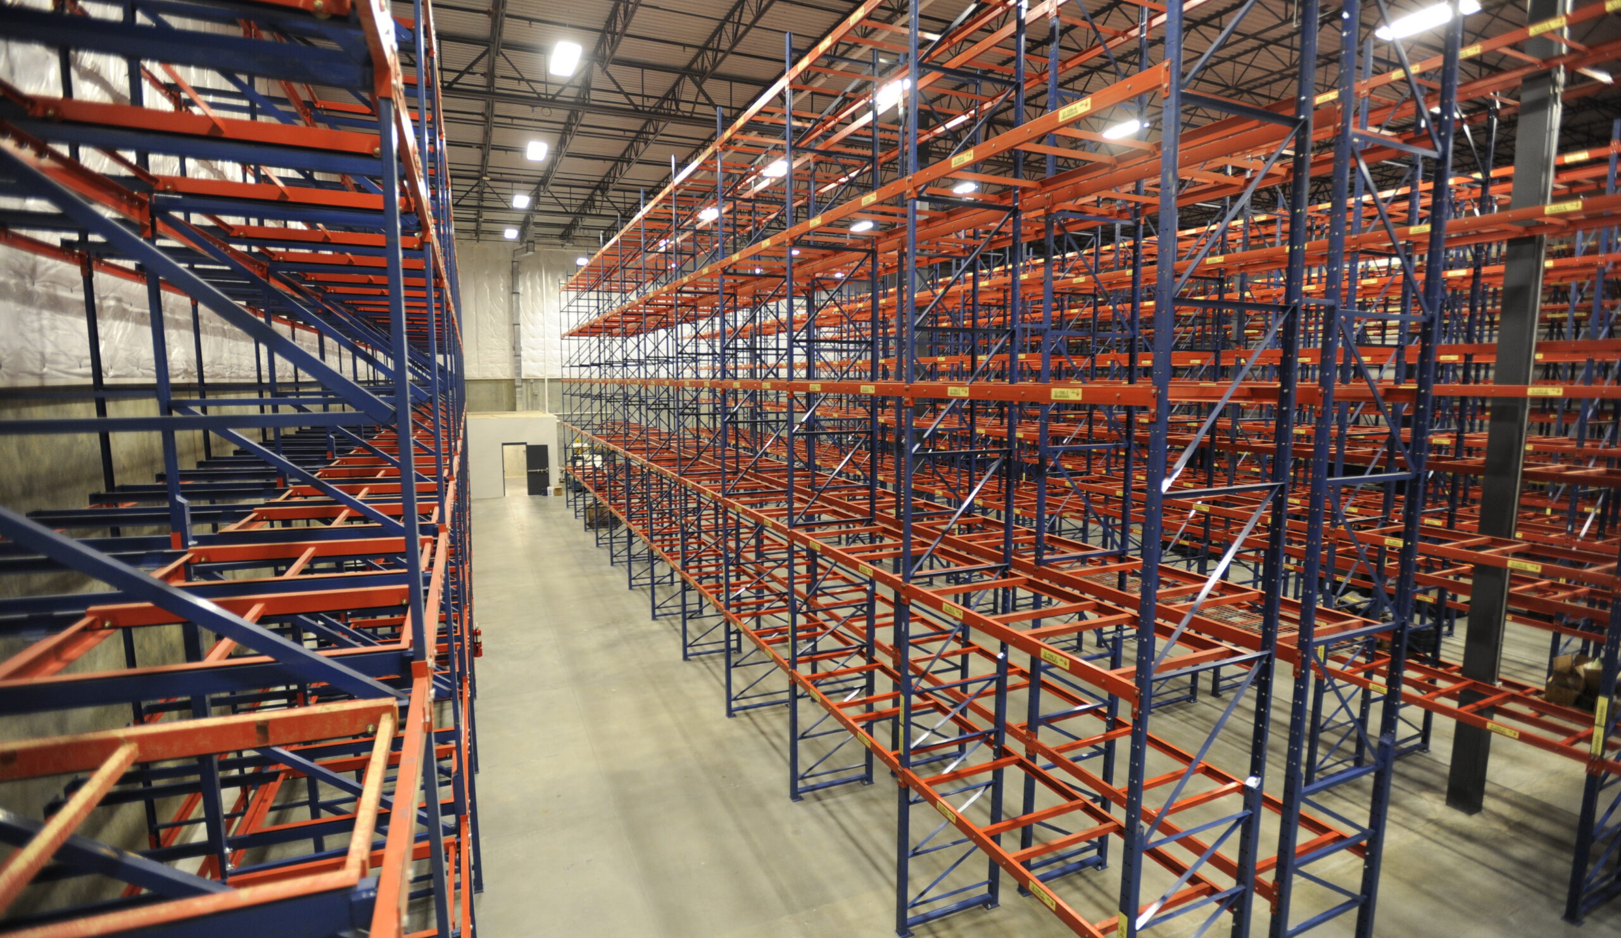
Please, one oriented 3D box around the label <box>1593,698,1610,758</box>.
[{"bbox_3d":[6.960,2.270,6.740,0.005,0.530,0.064,-3,7,-24],"label":"label"}]

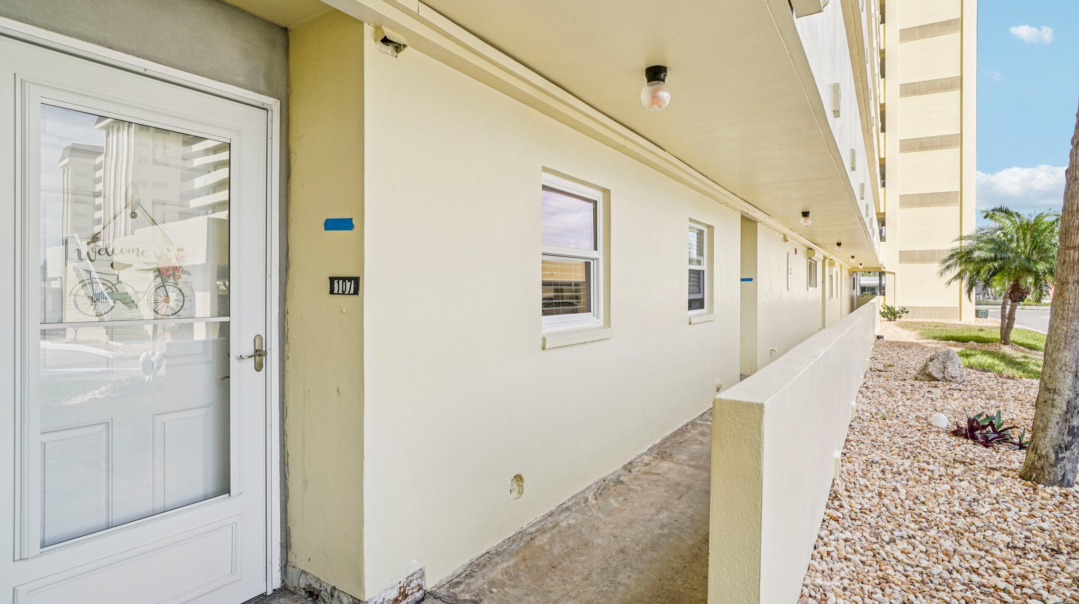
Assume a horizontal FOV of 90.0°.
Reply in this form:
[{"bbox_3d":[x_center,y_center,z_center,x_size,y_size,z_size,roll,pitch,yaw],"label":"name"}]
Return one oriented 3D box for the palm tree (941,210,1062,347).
[{"bbox_3d":[11.335,-0.660,13.200,2.650,3.400,2.600,0,1,41],"label":"palm tree"}]

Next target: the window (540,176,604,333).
[{"bbox_3d":[0.184,-0.302,3.503,0.080,0.955,0.900,0,1,33],"label":"window"}]

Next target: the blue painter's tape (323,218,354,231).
[{"bbox_3d":[-0.784,-0.302,2.109,0.182,0.048,0.006,4,3,33],"label":"blue painter's tape"}]

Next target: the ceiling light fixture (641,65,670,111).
[{"bbox_3d":[0.579,-1.056,2.685,0.145,0.210,0.145,0,1,0],"label":"ceiling light fixture"}]

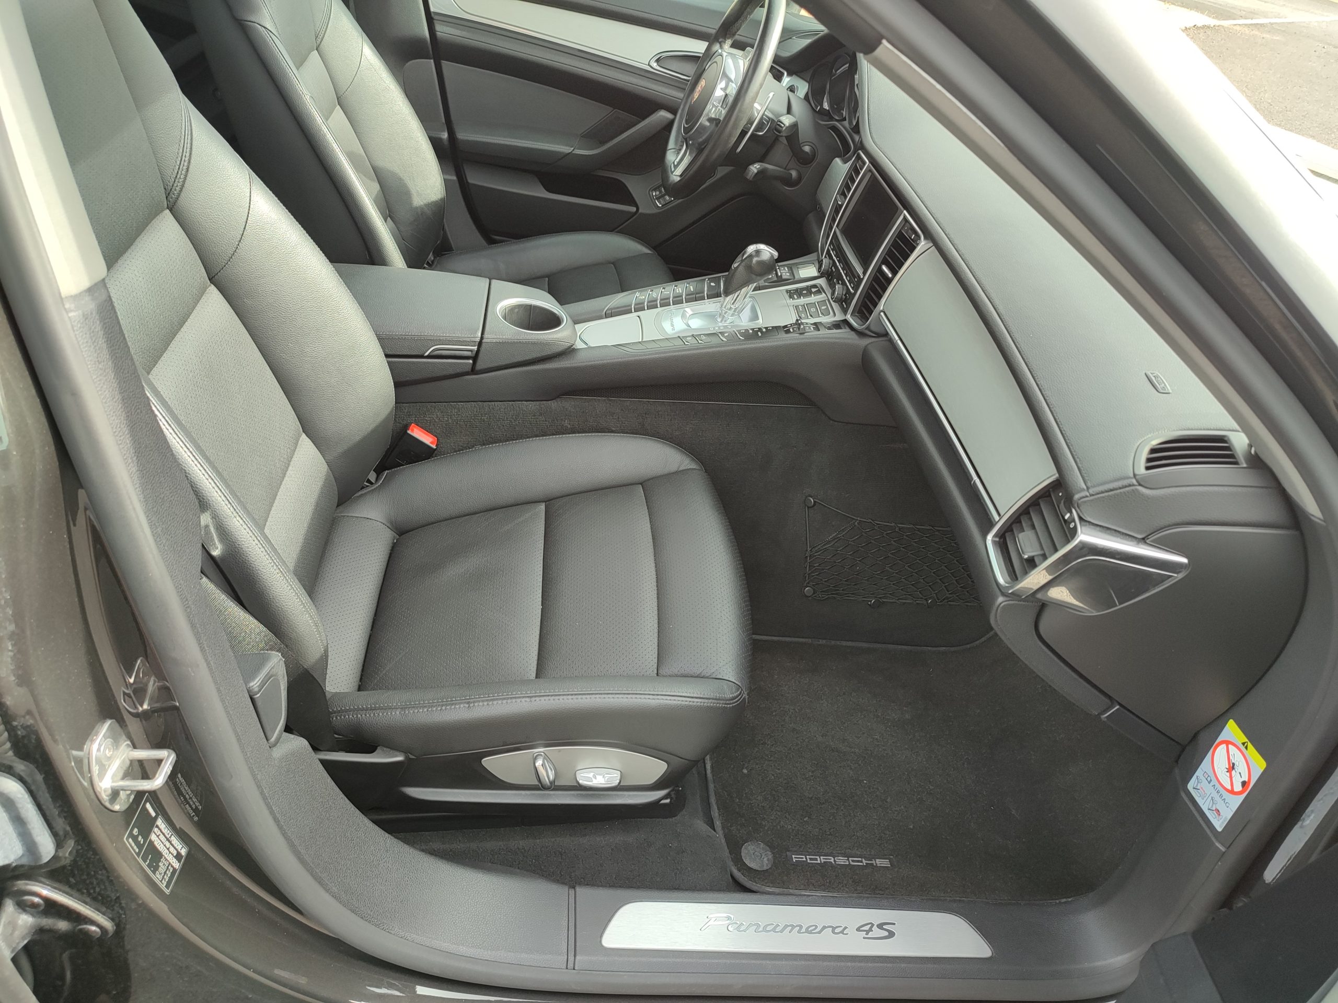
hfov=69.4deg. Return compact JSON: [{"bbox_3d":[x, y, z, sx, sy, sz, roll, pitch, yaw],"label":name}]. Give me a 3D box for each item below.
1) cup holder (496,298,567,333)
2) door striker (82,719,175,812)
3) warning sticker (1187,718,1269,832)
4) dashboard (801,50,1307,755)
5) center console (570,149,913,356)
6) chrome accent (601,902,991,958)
[{"bbox_3d":[-0.195,-0.264,1.375,0.100,0.012,0.100,9,36,-11],"label":"cup holder"},{"bbox_3d":[-0.371,0.188,0.683,0.050,0.070,0.046,10,36,-2],"label":"door striker"},{"bbox_3d":[0.589,0.290,1.020,0.002,0.110,0.059,-2,37,-11],"label":"warning sticker"},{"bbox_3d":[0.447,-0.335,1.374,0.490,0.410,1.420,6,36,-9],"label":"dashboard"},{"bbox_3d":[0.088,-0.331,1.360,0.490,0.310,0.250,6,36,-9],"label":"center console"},{"bbox_3d":[0.142,0.466,1.052,0.431,0.006,0.052,6,36,-9],"label":"chrome accent"}]

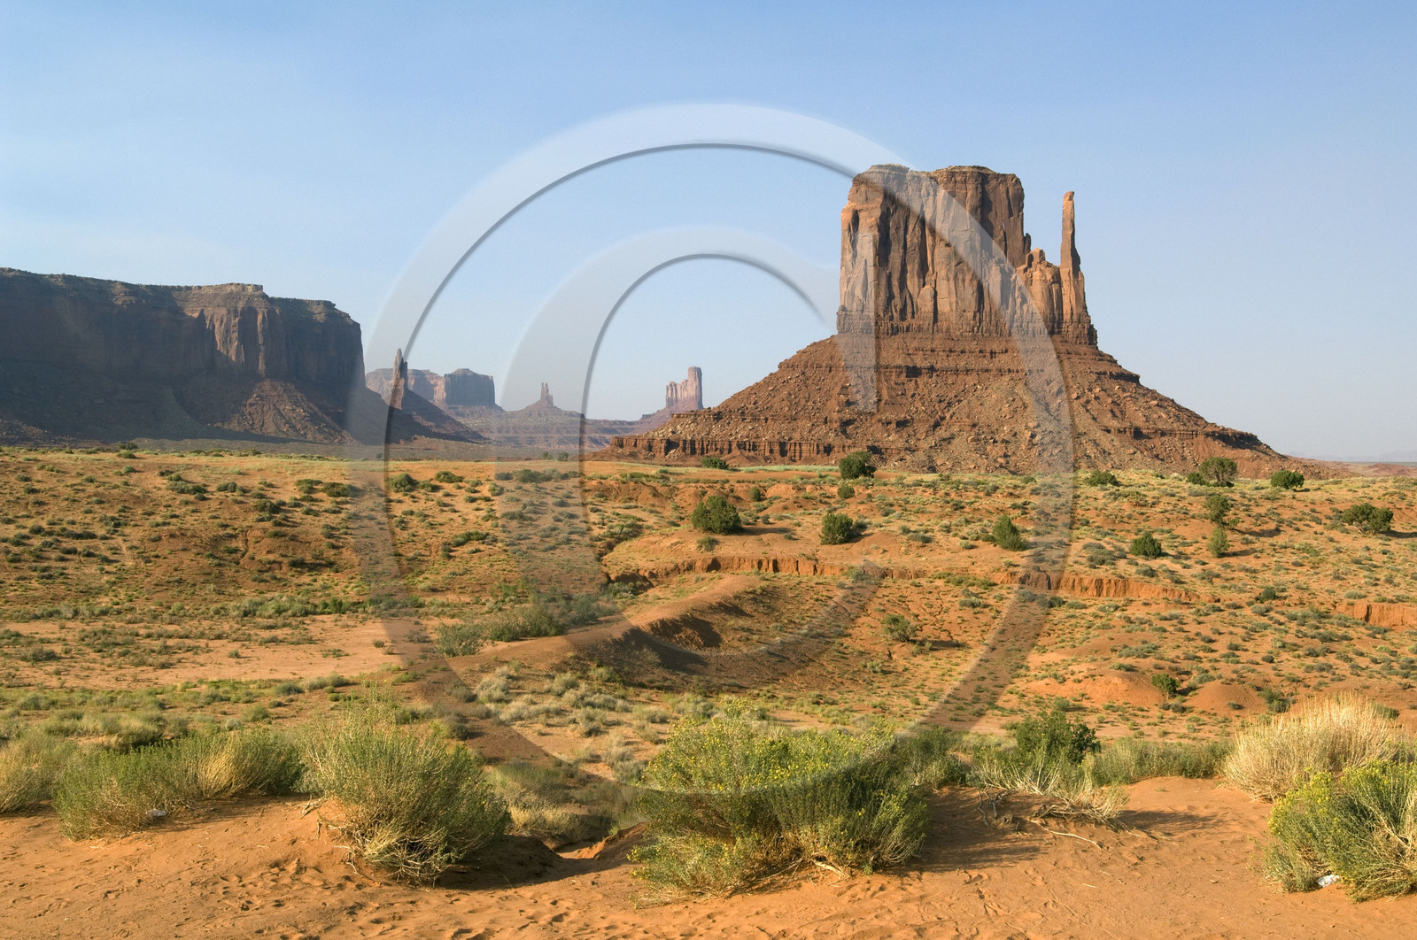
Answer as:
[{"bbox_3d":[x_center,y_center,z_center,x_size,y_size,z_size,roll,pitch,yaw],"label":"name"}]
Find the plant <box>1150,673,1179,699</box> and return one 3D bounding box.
[{"bbox_3d":[12.856,6.085,41.000,0.760,0.720,0.740,0,0,0],"label":"plant"}]

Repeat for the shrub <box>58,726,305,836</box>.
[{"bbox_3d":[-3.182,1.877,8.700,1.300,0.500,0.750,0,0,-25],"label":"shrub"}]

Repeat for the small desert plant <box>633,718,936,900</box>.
[{"bbox_3d":[0.330,1.510,6.800,1.320,0.710,1.050,0,1,0],"label":"small desert plant"}]

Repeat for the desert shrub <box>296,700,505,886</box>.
[{"bbox_3d":[-1.420,1.460,6.850,0.950,0.760,0.880,0,1,0],"label":"desert shrub"}]

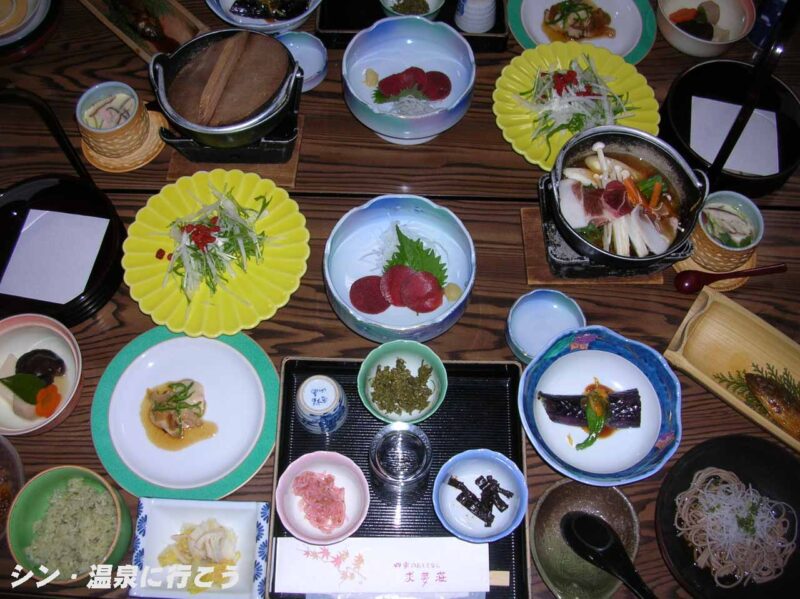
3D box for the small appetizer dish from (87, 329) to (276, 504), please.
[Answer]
[{"bbox_3d":[-0.227,0.122,0.868,0.194,0.022,0.194,0,67,-1],"label":"small appetizer dish"}]

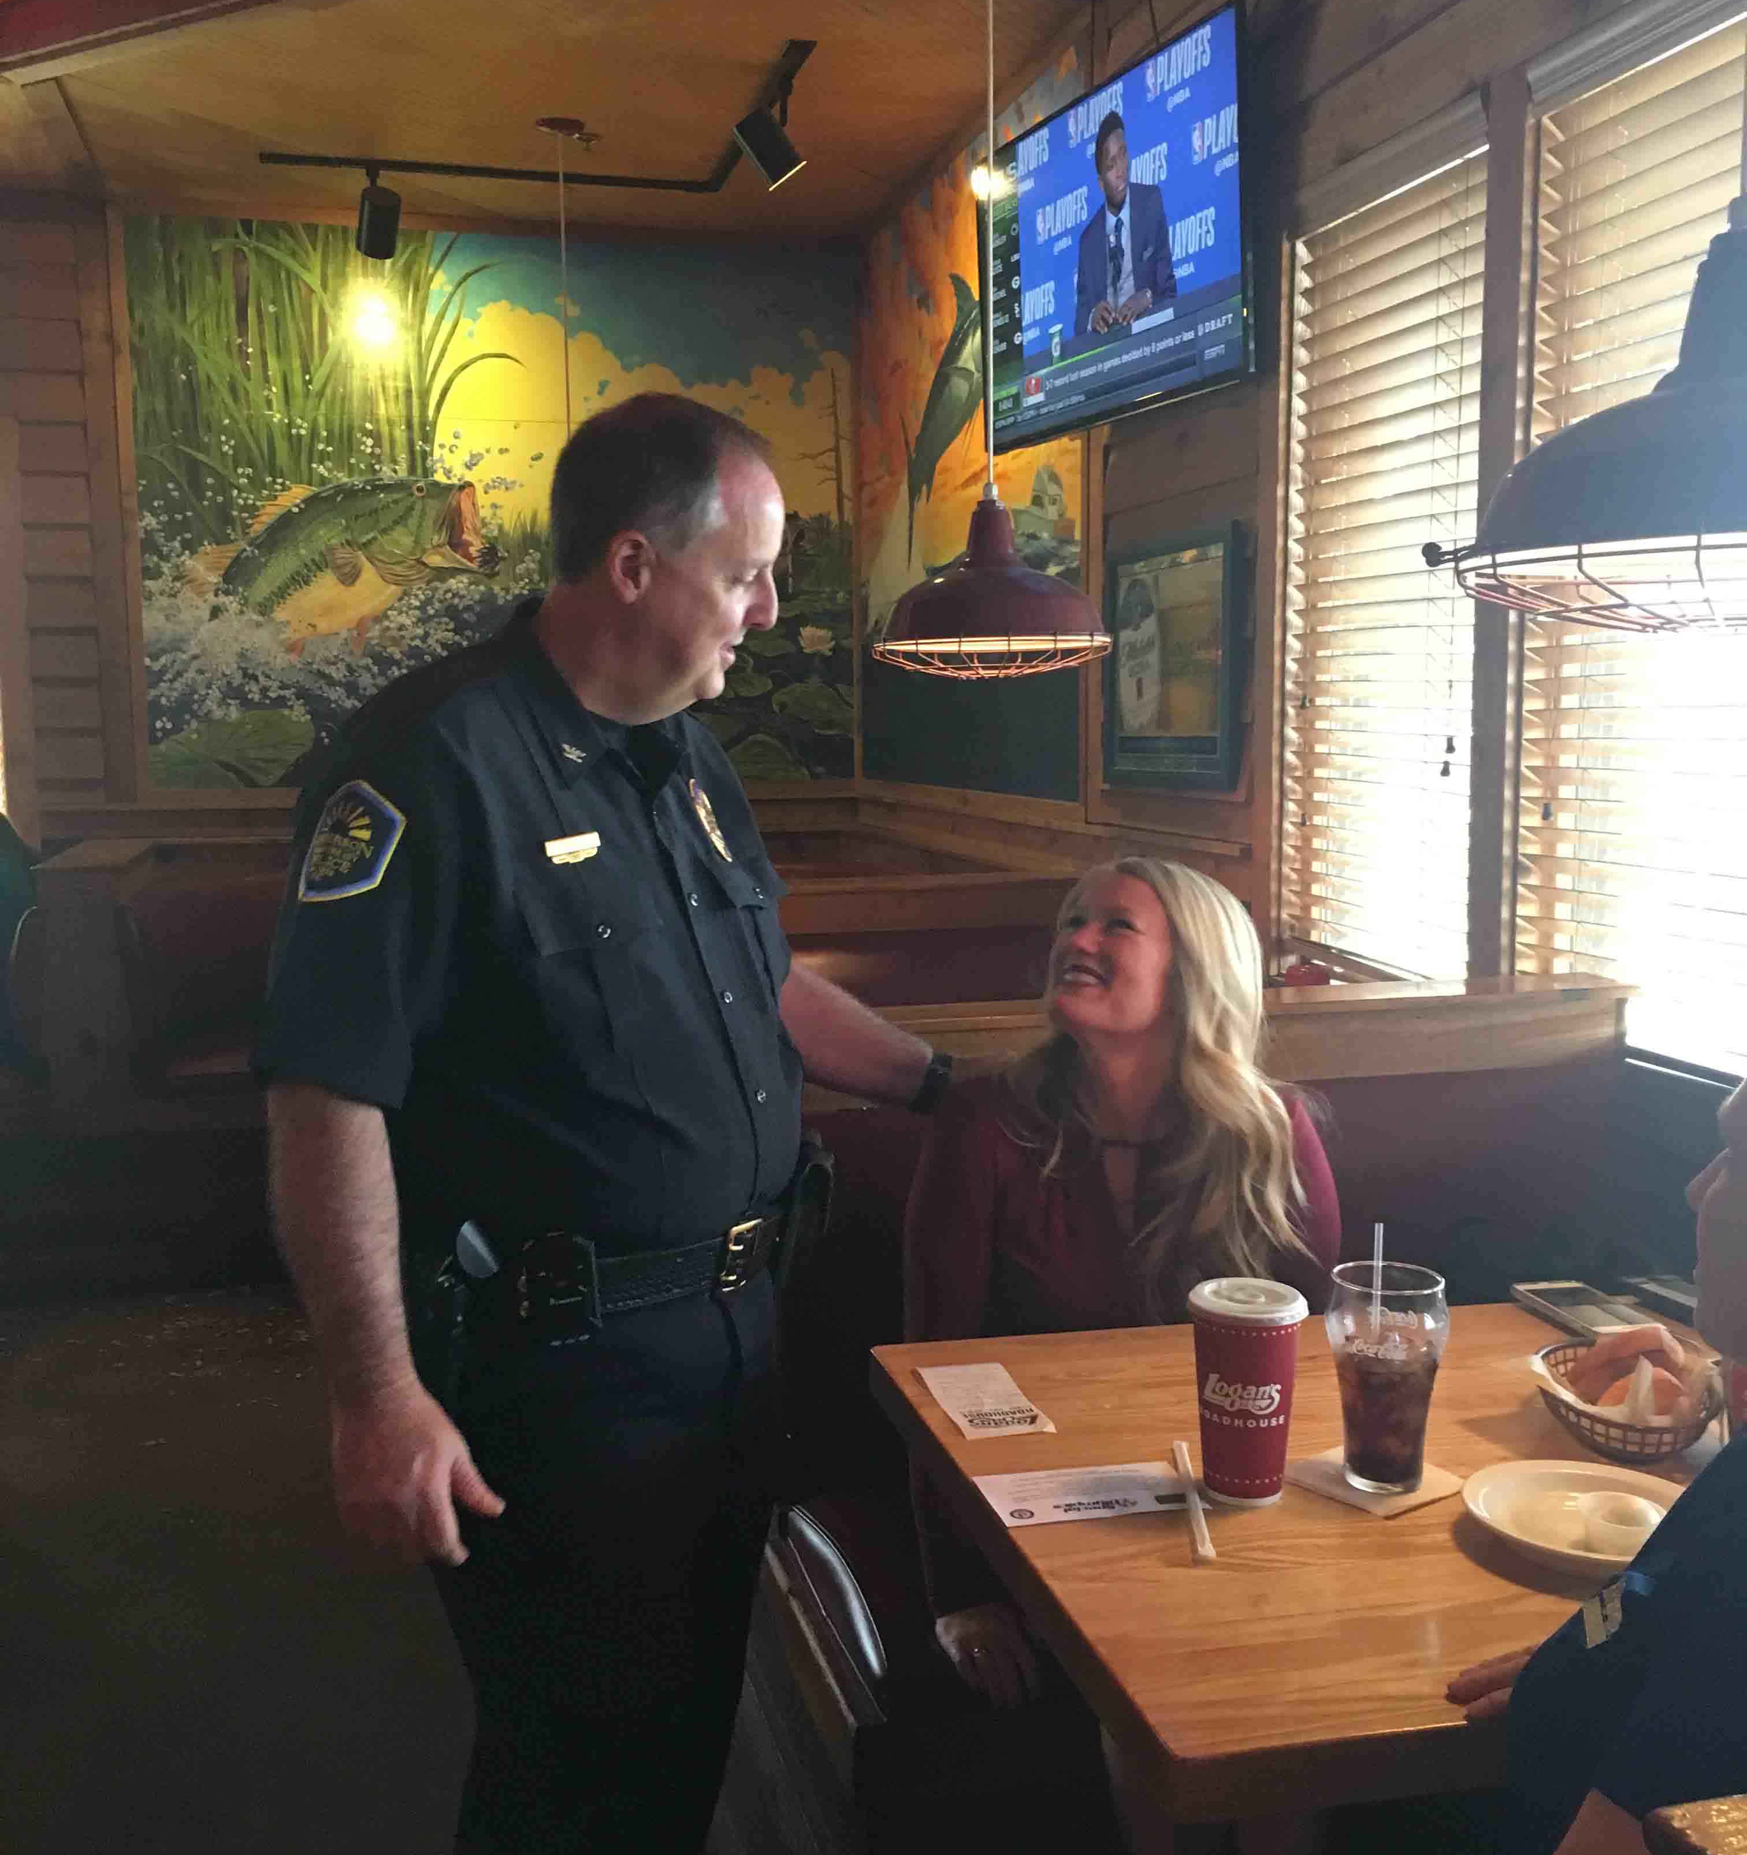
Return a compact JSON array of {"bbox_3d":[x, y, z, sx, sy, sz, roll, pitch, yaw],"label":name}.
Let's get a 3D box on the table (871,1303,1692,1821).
[{"bbox_3d":[0.494,0.819,1.680,0.830,0.750,0.765,-2,7,-13],"label":"table"}]

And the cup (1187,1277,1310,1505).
[{"bbox_3d":[0.303,0.375,1.564,0.095,0.160,0.095,1,7,11],"label":"cup"}]

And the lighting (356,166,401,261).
[{"bbox_3d":[-1.372,-1.977,5.400,0.115,0.250,0.170,-2,7,-14],"label":"lighting"}]

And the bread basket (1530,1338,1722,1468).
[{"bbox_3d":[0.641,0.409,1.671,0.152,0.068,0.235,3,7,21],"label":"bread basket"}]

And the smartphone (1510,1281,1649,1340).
[{"bbox_3d":[0.725,0.393,1.982,0.079,0.011,0.160,-1,7,-11],"label":"smartphone"}]

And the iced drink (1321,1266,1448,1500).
[{"bbox_3d":[0.419,0.367,1.588,0.100,0.168,0.100,2,7,15],"label":"iced drink"}]

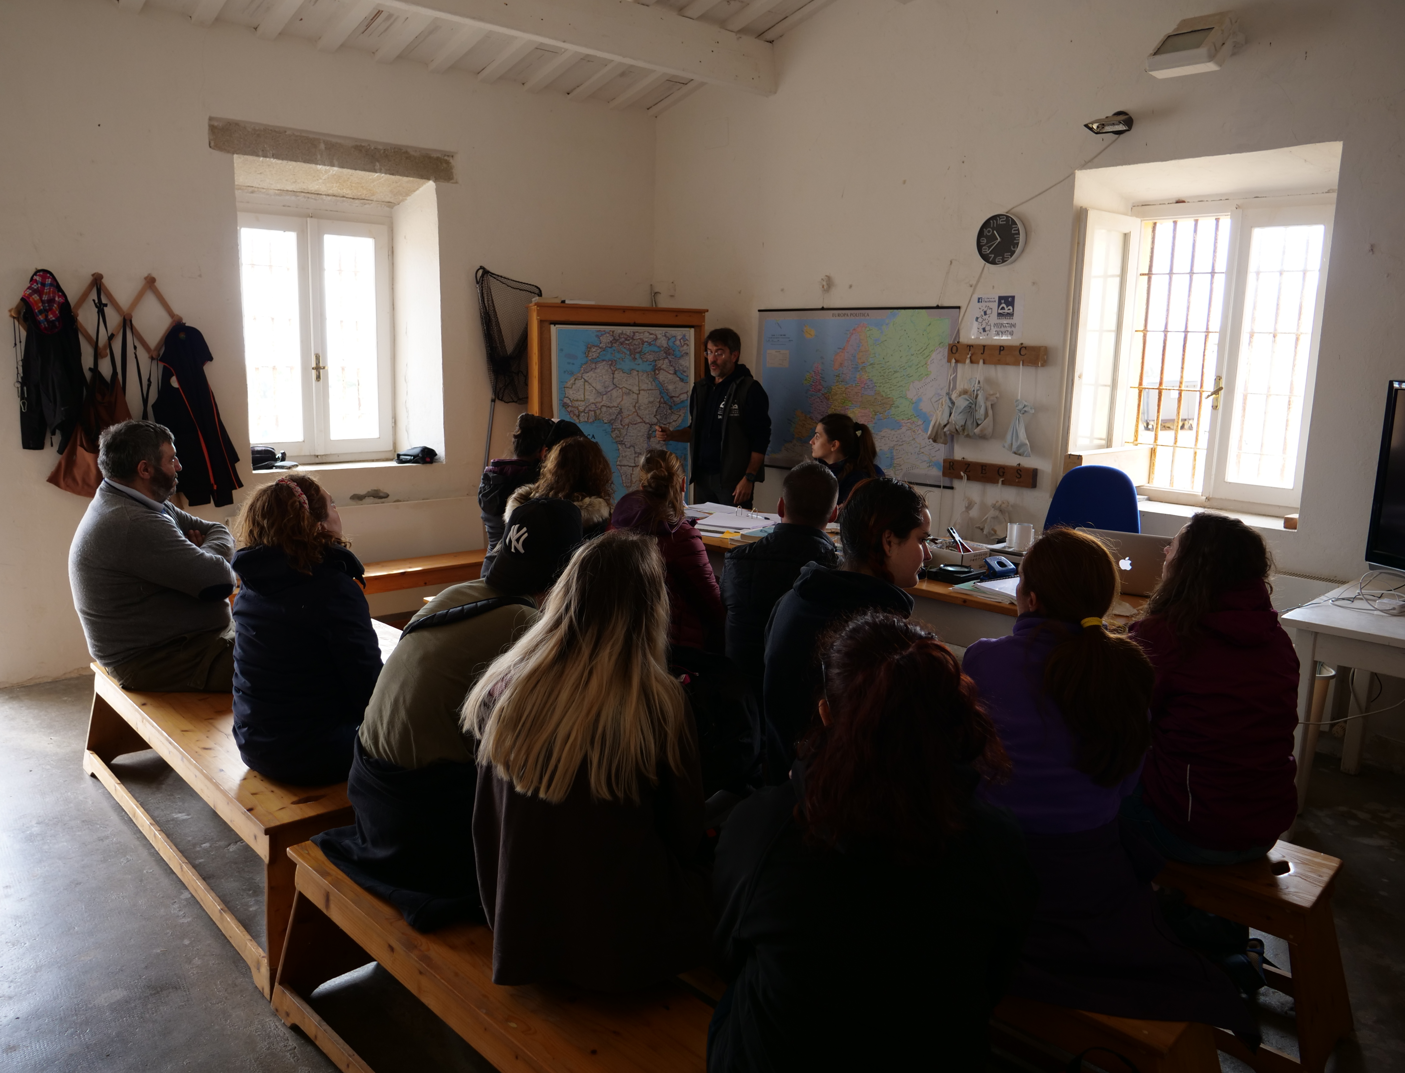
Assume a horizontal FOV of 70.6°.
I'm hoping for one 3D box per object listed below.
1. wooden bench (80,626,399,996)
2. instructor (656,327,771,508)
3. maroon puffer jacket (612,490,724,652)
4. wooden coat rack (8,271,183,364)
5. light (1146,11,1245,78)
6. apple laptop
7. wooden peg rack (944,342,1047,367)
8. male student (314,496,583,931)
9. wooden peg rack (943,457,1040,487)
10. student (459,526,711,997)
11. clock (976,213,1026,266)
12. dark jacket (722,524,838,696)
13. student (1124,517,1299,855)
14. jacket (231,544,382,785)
[{"bbox_3d":[-1.582,0.815,3.283,0.383,0.432,1.807,-8,14,-43],"label":"wooden bench"},{"bbox_3d":[0.045,-0.235,5.498,0.580,1.800,0.500,8,12,31],"label":"instructor"},{"bbox_3d":[-0.123,0.154,3.750,0.500,0.660,0.380,6,11,25],"label":"maroon puffer jacket"},{"bbox_3d":[-2.933,-1.080,4.840,0.720,0.400,0.080,-7,13,-37],"label":"wooden coat rack"},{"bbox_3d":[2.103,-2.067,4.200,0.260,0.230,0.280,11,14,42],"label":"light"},{"bbox_3d":[1.728,0.099,3.987,0.360,0.250,0.280,7,12,28],"label":"apple laptop"},{"bbox_3d":[1.514,-0.937,5.145,0.510,0.092,0.045,11,14,42],"label":"wooden peg rack"},{"bbox_3d":[-0.486,0.570,2.344,0.570,1.306,0.825,8,12,32],"label":"male student"},{"bbox_3d":[1.460,-0.321,5.074,0.530,0.098,0.044,11,14,43],"label":"wooden peg rack"},{"bbox_3d":[-0.123,0.610,2.176,0.500,1.330,0.720,5,11,20],"label":"student"},{"bbox_3d":[1.461,-1.464,4.887,0.260,0.260,0.049,11,14,43],"label":"clock"},{"bbox_3d":[0.288,0.268,3.463,0.462,0.658,0.393,5,11,20],"label":"dark jacket"},{"bbox_3d":[1.238,0.567,2.681,0.470,1.290,0.700,2,10,4],"label":"student"},{"bbox_3d":[-1.128,0.348,2.865,0.442,0.658,0.373,8,12,31],"label":"jacket"}]

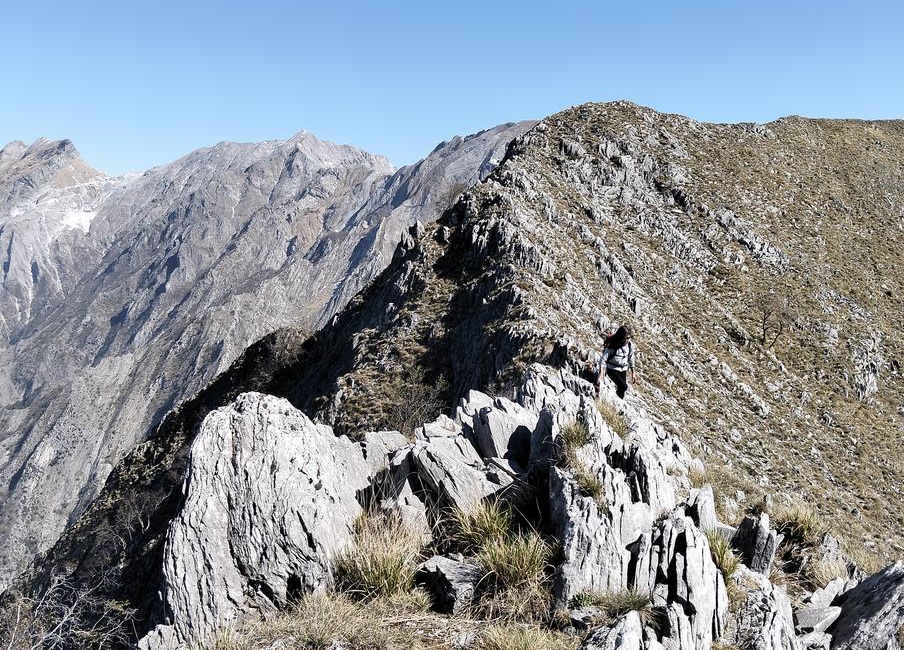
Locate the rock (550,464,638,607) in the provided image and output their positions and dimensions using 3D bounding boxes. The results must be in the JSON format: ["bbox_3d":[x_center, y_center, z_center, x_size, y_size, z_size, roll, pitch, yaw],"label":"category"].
[{"bbox_3d":[0.780,1.157,5.000,0.428,0.718,0.500,0,6,0],"label":"rock"}]

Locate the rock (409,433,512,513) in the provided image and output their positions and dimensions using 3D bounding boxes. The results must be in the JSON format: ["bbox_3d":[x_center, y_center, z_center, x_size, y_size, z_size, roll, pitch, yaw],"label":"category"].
[{"bbox_3d":[0.067,1.039,6.400,0.720,0.550,0.550,0,3,0],"label":"rock"}]

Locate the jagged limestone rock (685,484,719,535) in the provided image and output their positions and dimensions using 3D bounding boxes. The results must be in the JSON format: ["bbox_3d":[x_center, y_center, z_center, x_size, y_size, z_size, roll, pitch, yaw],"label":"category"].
[{"bbox_3d":[1.603,1.185,5.800,0.215,0.320,0.200,0,3,0],"label":"jagged limestone rock"}]

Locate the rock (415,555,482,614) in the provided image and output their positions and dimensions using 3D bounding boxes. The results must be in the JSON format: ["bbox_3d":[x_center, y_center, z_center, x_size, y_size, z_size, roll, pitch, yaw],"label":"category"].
[{"bbox_3d":[-0.019,1.406,4.900,0.361,0.249,0.320,0,6,0],"label":"rock"}]

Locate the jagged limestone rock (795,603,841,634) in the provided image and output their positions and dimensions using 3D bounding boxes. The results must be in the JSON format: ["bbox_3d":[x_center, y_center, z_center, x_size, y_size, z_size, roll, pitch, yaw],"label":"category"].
[{"bbox_3d":[2.146,1.723,5.300,0.270,0.150,0.220,0,3,0],"label":"jagged limestone rock"}]

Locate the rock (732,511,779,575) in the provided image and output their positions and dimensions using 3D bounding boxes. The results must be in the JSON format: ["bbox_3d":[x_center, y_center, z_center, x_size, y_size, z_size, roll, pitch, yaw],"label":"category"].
[{"bbox_3d":[1.981,1.425,5.900,0.260,0.367,0.300,0,6,0],"label":"rock"}]

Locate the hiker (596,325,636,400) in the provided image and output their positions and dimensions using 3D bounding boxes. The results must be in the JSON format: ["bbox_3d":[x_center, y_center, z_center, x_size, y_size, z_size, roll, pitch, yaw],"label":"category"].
[{"bbox_3d":[2.460,0.740,13.500,0.550,1.450,0.500,-1,6,-12],"label":"hiker"}]

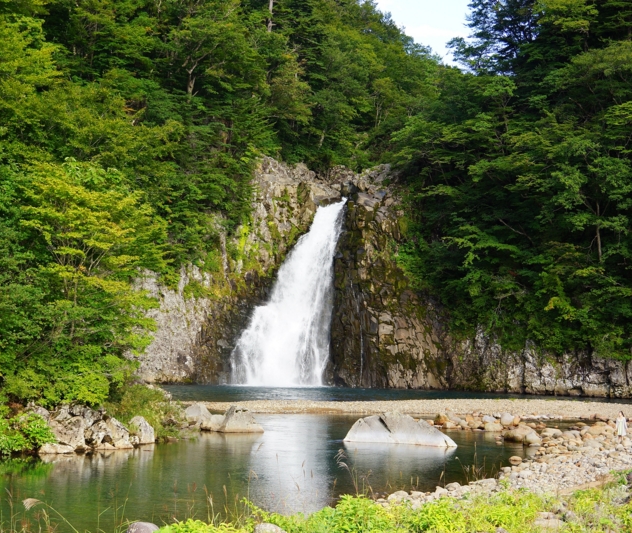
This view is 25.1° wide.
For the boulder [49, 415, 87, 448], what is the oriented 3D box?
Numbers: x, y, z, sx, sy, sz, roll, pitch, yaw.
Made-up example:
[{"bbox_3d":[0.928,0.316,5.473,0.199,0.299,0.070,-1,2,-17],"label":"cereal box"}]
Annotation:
[{"bbox_3d":[-12.084,8.080,69.000,1.850,1.550,1.500,0,-4,0],"label":"boulder"}]

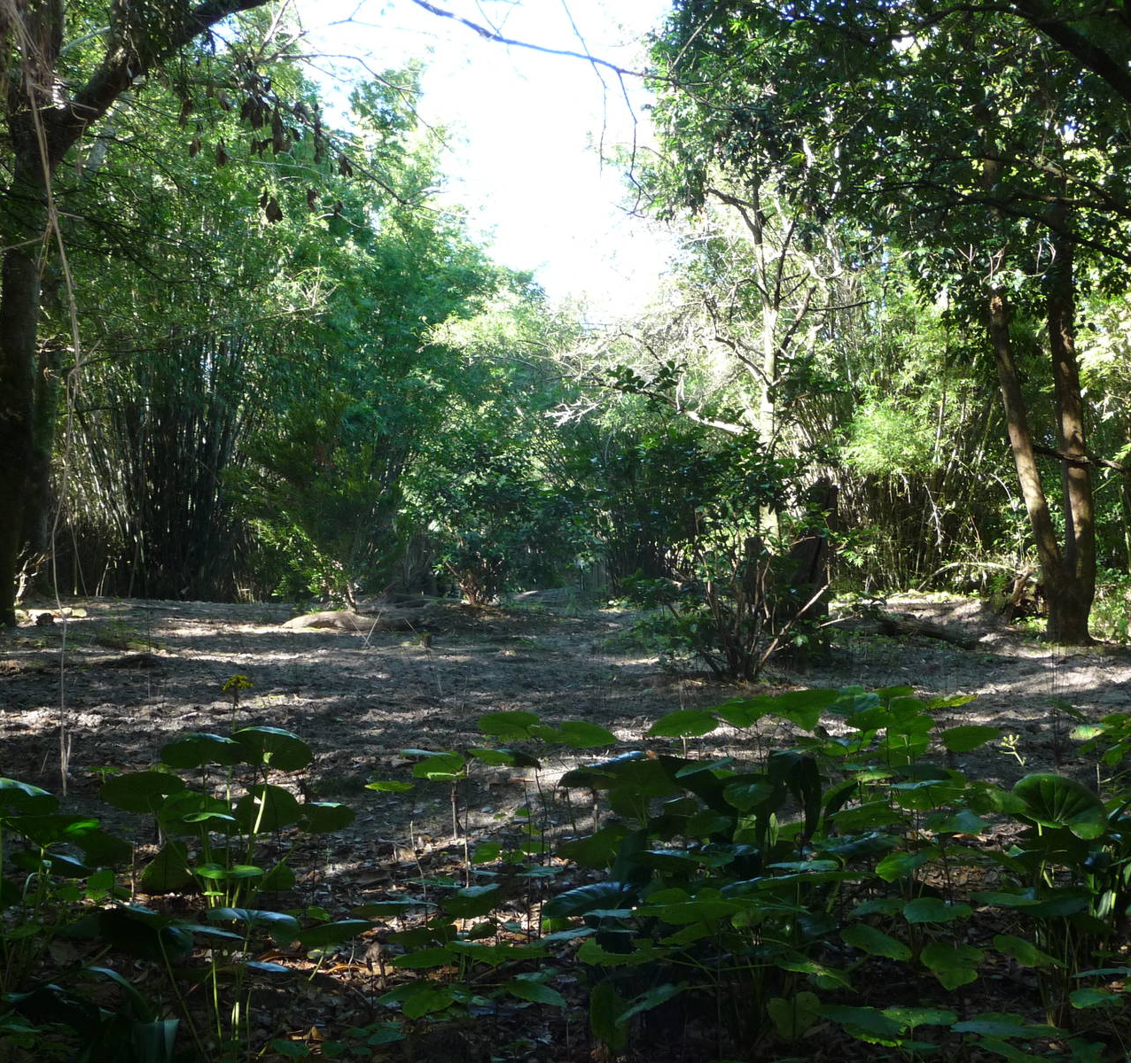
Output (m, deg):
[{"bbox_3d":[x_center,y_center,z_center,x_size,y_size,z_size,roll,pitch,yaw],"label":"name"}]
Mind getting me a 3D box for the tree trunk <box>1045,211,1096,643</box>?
[{"bbox_3d":[4.584,-0.951,16.000,0.440,3.920,0.420,0,1,0],"label":"tree trunk"}]

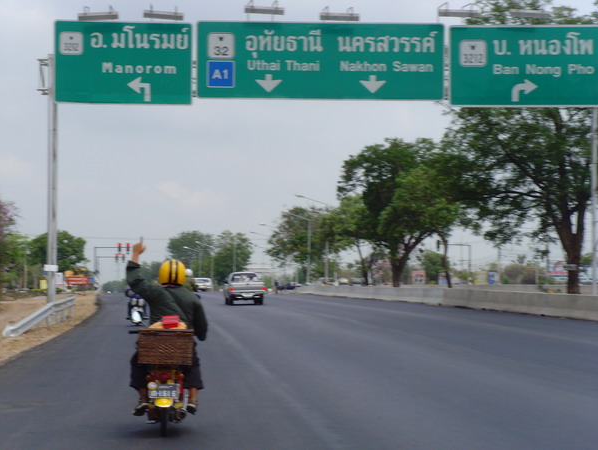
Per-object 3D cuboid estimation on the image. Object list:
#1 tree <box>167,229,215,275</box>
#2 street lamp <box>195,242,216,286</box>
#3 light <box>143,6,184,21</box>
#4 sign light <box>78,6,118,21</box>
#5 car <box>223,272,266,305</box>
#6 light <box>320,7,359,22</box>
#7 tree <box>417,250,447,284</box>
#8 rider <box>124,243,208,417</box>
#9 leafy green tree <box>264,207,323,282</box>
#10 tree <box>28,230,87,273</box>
[{"bbox_3d":[-23.829,7.648,365.000,10.700,13.000,10.700,0,-2,-6],"label":"tree"},{"bbox_3d":[-16.955,7.125,297.000,3.300,8.800,0.400,0,-2,-6],"label":"street lamp"},{"bbox_3d":[-4.184,-6.535,51.000,1.230,0.380,0.400,0,-2,-5],"label":"light"},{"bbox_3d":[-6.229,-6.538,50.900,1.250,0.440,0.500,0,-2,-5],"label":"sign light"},{"bbox_3d":[-2.648,3.066,80.000,1.740,1.560,4.950,0,-2,-6],"label":"car"},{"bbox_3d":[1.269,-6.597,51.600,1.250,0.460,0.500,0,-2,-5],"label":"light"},{"bbox_3d":[16.337,5.405,200.000,3.600,4.600,3.500,0,-2,-5],"label":"tree"},{"bbox_3d":[-1.183,0.915,14.700,0.740,1.580,0.800,0,-2,-5],"label":"rider"},{"bbox_3d":[-0.404,2.596,190.000,7.000,9.500,7.000,0,-2,-5],"label":"leafy green tree"},{"bbox_3d":[-29.942,4.482,205.000,7.300,7.500,7.300,0,-2,-6],"label":"tree"}]

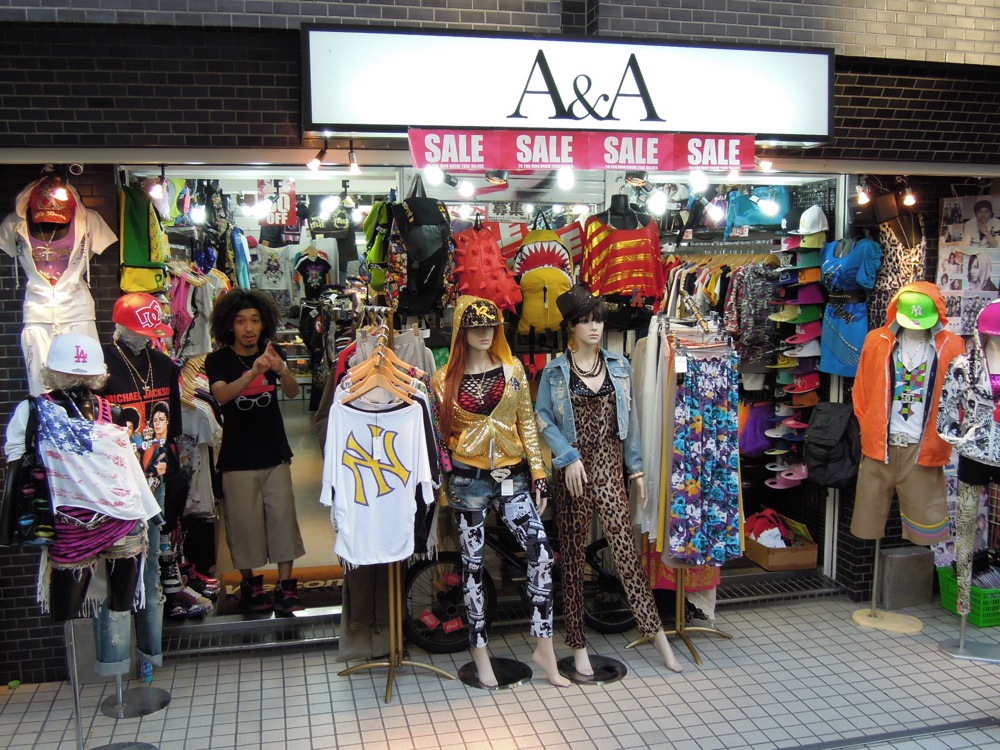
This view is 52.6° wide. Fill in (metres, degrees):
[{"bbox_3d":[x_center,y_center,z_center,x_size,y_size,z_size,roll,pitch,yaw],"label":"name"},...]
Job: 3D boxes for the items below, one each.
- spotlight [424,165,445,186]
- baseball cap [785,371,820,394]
[{"bbox_3d":[-0.292,-0.895,4.512,0.080,0.080,0.120,-1,42,-3],"label":"spotlight"},{"bbox_3d":[1.796,0.050,5.983,0.240,0.120,0.180,-10,11,-26],"label":"baseball cap"}]

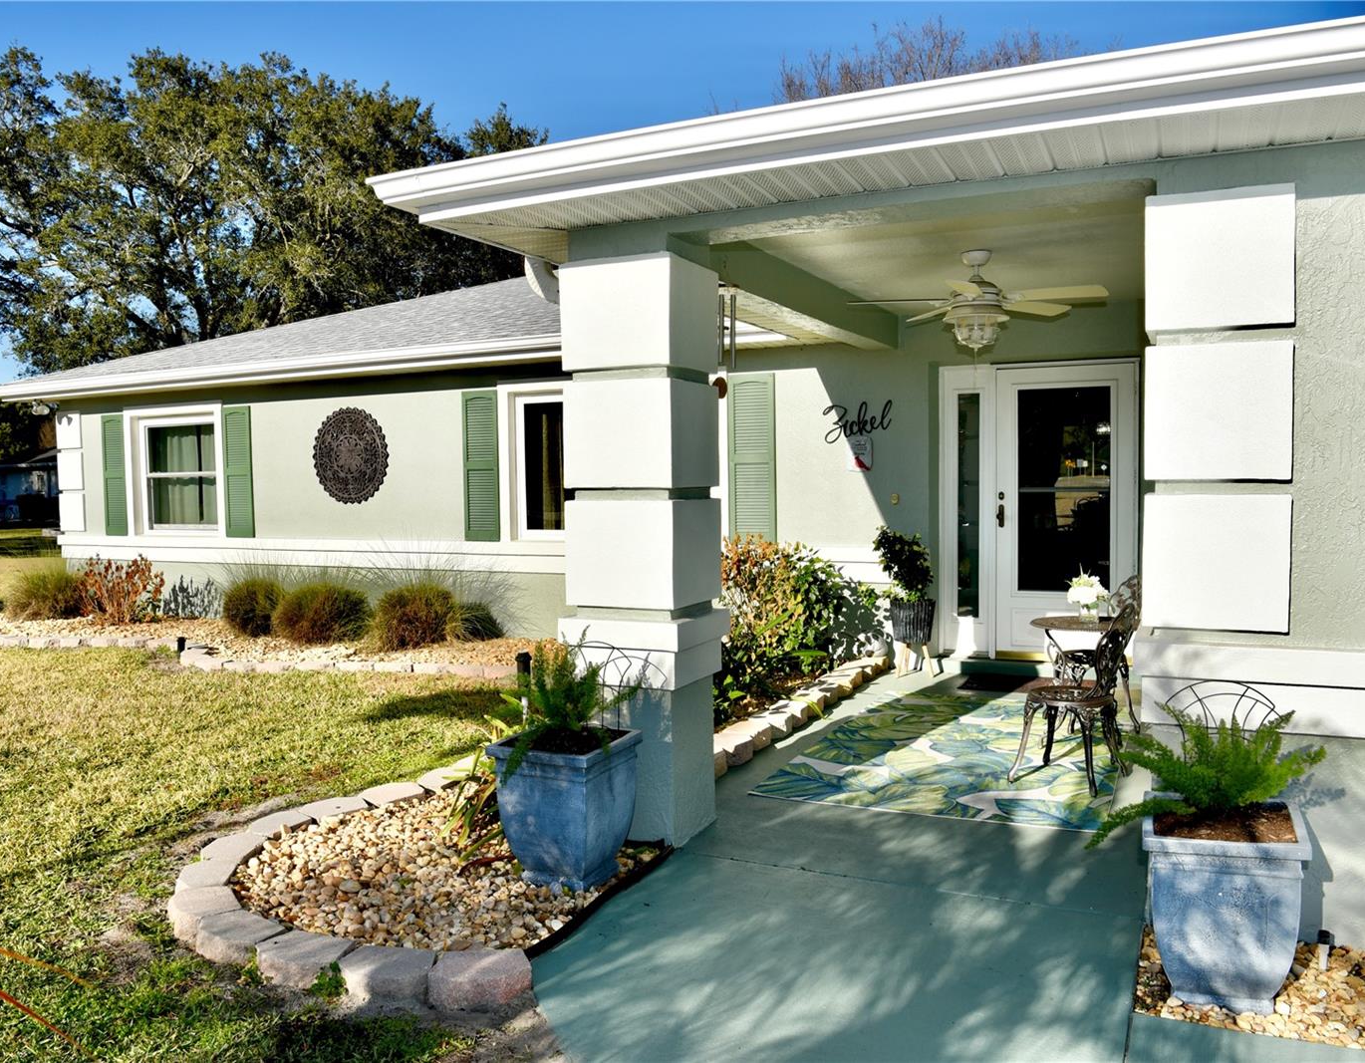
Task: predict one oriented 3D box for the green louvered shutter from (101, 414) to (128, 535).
[{"bbox_3d":[-5.917,-0.590,11.053,0.345,1.270,0.045,1,3,25],"label":"green louvered shutter"}]

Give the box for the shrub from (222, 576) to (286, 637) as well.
[{"bbox_3d":[-3.971,0.698,9.850,0.570,0.550,0.570,1,3,24],"label":"shrub"}]

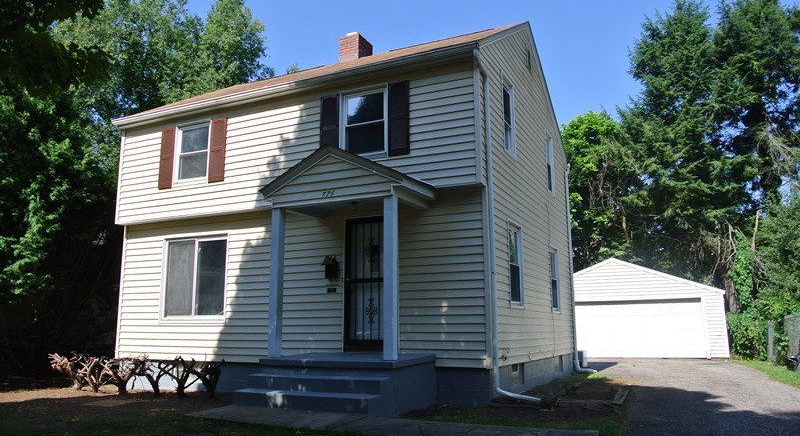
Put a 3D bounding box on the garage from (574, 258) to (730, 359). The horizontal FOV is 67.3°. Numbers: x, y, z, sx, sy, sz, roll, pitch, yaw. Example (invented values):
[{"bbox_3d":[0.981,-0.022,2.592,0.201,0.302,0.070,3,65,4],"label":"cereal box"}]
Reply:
[{"bbox_3d":[9.828,3.948,25.876,7.500,3.741,6.700,-6,-12,28],"label":"garage"}]

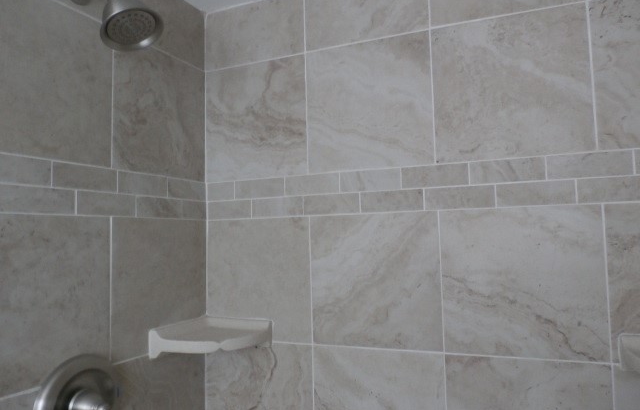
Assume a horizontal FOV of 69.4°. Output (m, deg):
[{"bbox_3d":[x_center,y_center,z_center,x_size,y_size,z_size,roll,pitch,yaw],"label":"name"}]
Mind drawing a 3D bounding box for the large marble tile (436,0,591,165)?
[{"bbox_3d":[0.411,-0.258,1.009,0.317,0.315,0.011,-3,-4,23],"label":"large marble tile"}]

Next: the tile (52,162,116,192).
[{"bbox_3d":[-0.483,-0.054,0.952,0.011,0.049,0.149,-3,-5,26],"label":"tile"}]

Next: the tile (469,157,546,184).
[{"bbox_3d":[0.405,-0.073,1.001,0.151,0.050,0.011,-3,-4,23],"label":"tile"}]

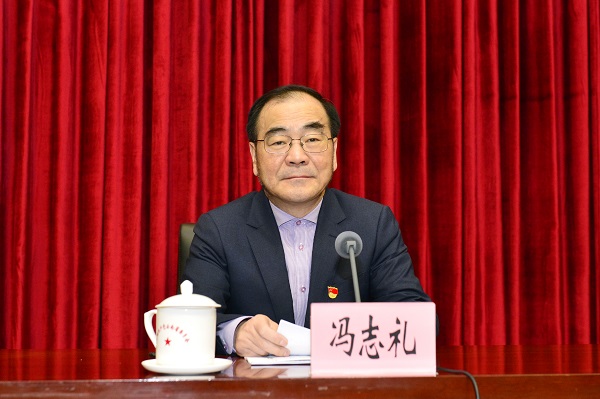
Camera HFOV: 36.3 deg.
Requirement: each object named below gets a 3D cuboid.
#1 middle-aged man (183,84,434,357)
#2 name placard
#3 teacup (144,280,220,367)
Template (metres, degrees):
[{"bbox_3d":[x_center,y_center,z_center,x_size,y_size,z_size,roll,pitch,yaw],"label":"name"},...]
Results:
[{"bbox_3d":[0.017,0.385,1.785,0.540,1.280,0.660,0,-4,2],"label":"middle-aged man"},{"bbox_3d":[0.110,0.208,1.365,0.184,0.110,0.050,0,-4,4],"label":"name placard"},{"bbox_3d":[-0.185,0.187,1.409,0.127,0.127,0.099,-3,-5,37],"label":"teacup"}]

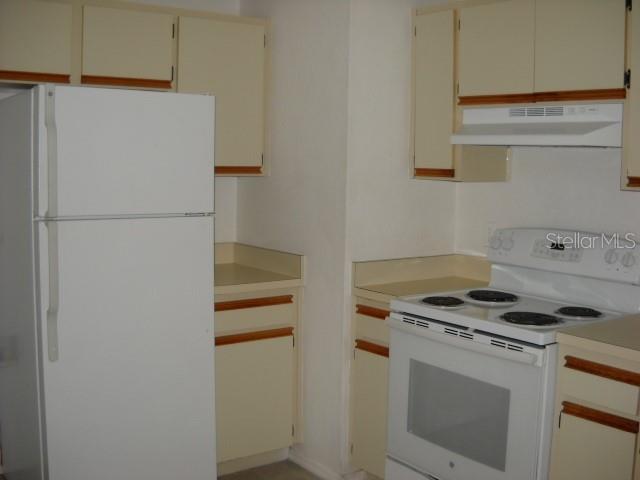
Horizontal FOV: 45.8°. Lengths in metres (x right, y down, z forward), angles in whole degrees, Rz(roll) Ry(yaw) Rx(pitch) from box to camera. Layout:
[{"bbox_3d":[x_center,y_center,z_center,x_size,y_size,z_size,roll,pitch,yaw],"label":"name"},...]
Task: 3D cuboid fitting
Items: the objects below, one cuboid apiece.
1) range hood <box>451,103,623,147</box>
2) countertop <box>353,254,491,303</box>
[{"bbox_3d":[0.910,-0.432,2.950,0.415,0.160,0.745,-3,7,-36],"label":"range hood"},{"bbox_3d":[0.491,0.173,3.385,0.634,0.143,0.310,-3,7,-36],"label":"countertop"}]

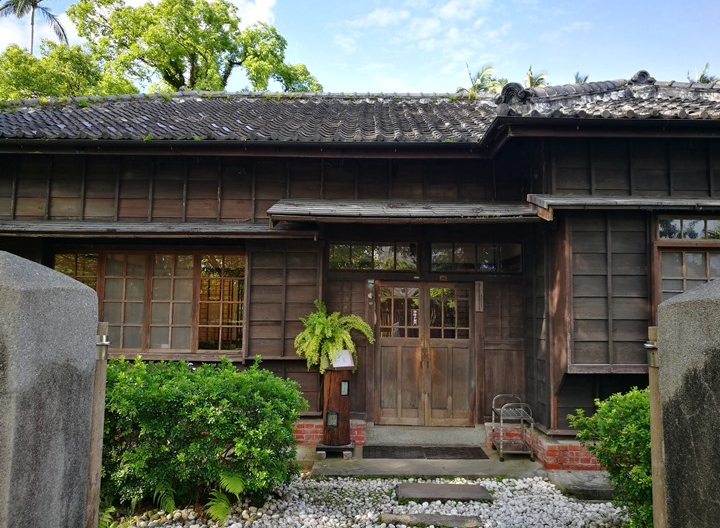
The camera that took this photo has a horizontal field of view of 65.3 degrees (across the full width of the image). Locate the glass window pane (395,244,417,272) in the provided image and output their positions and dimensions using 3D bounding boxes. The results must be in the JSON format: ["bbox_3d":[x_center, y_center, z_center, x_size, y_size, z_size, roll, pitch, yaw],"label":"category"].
[{"bbox_3d":[0.601,-0.086,7.219,0.271,0.327,0.020,1,-5,0],"label":"glass window pane"}]

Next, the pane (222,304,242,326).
[{"bbox_3d":[-1.590,0.634,7.063,0.268,0.274,0.020,1,-5,0],"label":"pane"}]

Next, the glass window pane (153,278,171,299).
[{"bbox_3d":[-2.528,0.326,7.178,0.234,0.275,0.020,1,-5,1],"label":"glass window pane"}]

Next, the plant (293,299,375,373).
[{"bbox_3d":[-0.299,0.838,6.579,0.914,0.844,0.850,1,-5,0],"label":"plant"}]

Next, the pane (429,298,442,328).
[{"bbox_3d":[0.968,0.623,7.154,0.166,0.371,0.020,1,-5,0],"label":"pane"}]

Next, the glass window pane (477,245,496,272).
[{"bbox_3d":[1.633,-0.070,7.211,0.249,0.342,0.020,1,-5,0],"label":"glass window pane"}]

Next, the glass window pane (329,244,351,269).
[{"bbox_3d":[-0.265,-0.096,7.262,0.283,0.309,0.030,0,-4,0],"label":"glass window pane"}]

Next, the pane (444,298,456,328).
[{"bbox_3d":[1.123,0.618,7.013,0.153,0.336,0.025,1,-5,0],"label":"pane"}]

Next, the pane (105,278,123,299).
[{"bbox_3d":[-3.028,0.309,6.923,0.231,0.269,0.025,1,-5,0],"label":"pane"}]

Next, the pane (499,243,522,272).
[{"bbox_3d":[1.938,-0.070,7.247,0.309,0.360,0.030,0,-4,0],"label":"pane"}]

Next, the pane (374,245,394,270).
[{"bbox_3d":[0.318,-0.086,7.221,0.276,0.323,0.020,1,-5,0],"label":"pane"}]

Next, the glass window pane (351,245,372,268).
[{"bbox_3d":[0.024,-0.086,7.066,0.254,0.312,0.025,1,-5,0],"label":"glass window pane"}]

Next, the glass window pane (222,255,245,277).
[{"bbox_3d":[-1.613,0.026,7.194,0.276,0.290,0.020,1,-5,1],"label":"glass window pane"}]

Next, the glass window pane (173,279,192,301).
[{"bbox_3d":[-2.253,0.325,7.143,0.254,0.279,0.030,0,-4,0],"label":"glass window pane"}]

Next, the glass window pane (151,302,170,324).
[{"bbox_3d":[-2.525,0.628,7.123,0.254,0.279,0.030,0,-4,0],"label":"glass window pane"}]

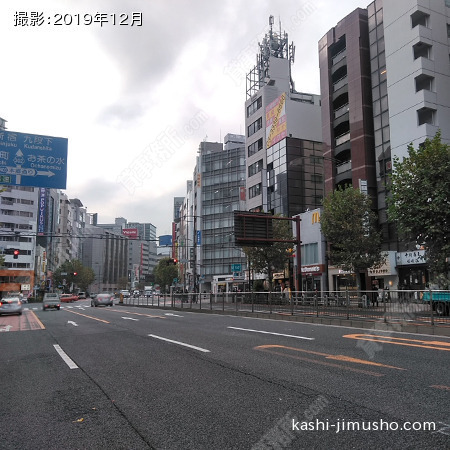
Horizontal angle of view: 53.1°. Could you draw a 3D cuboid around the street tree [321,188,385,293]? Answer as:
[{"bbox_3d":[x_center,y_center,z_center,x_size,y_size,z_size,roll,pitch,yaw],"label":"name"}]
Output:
[{"bbox_3d":[10.472,1.695,36.948,5.080,9.940,5.080,4,-9,-24],"label":"street tree"}]

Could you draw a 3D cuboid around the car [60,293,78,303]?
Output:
[{"bbox_3d":[-26.553,12.308,75.613,4.500,1.500,1.700,4,-9,-24],"label":"car"}]

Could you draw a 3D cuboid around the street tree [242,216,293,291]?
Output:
[{"bbox_3d":[4.665,3.734,49.739,5.520,9.820,5.520,0,-9,0],"label":"street tree"}]

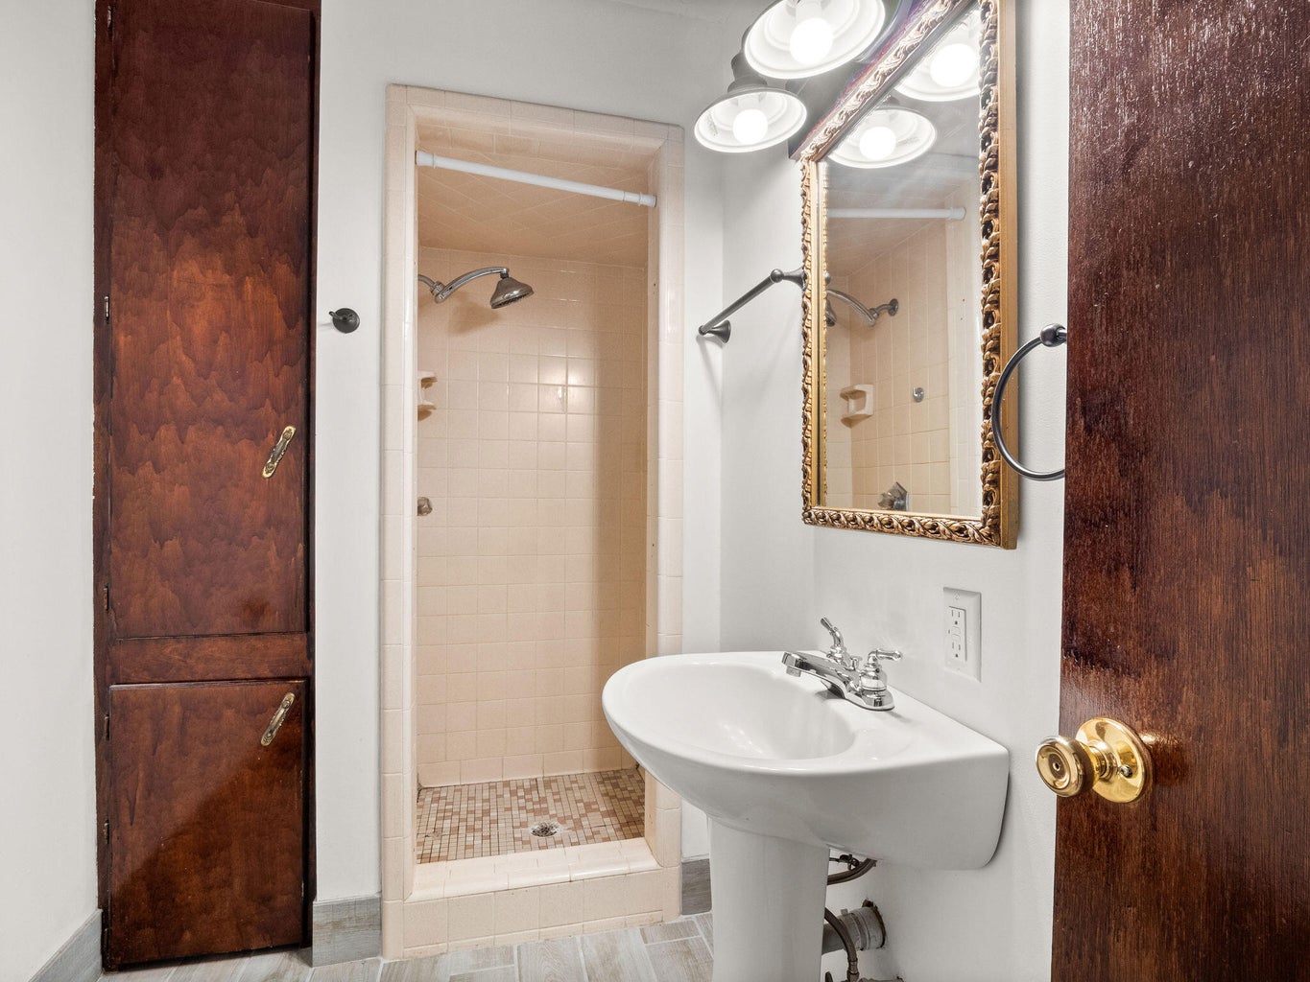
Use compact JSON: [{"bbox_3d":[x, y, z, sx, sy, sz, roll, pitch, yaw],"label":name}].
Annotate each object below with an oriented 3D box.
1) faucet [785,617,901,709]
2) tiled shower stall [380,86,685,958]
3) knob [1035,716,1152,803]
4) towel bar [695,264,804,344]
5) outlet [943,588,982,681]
[{"bbox_3d":[0.274,0.262,0.949,0.168,0.108,0.165,0,0,-14],"label":"faucet"},{"bbox_3d":[-0.371,0.077,1.926,0.800,2.065,0.860,0,0,-13],"label":"tiled shower stall"},{"bbox_3d":[0.362,0.231,0.513,0.065,0.066,0.066,0,0,-15],"label":"knob"},{"bbox_3d":[0.214,-0.427,1.408,0.080,0.060,0.490,0,0,-14],"label":"towel bar"},{"bbox_3d":[0.404,0.188,0.803,0.008,0.114,0.070,0,0,-14],"label":"outlet"}]

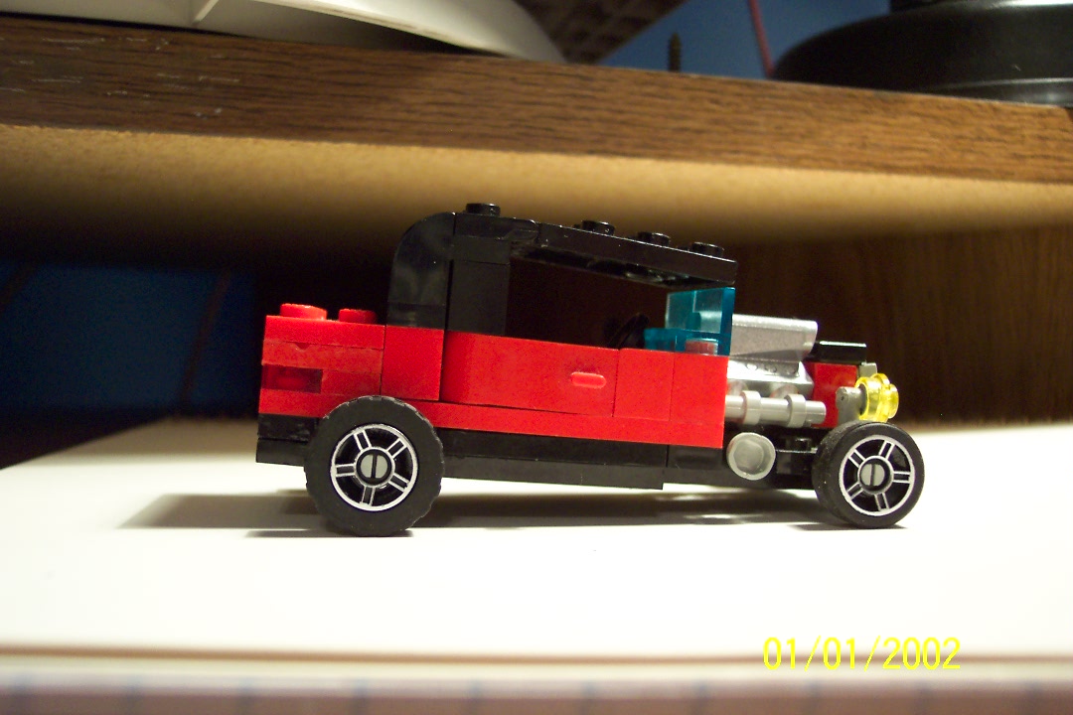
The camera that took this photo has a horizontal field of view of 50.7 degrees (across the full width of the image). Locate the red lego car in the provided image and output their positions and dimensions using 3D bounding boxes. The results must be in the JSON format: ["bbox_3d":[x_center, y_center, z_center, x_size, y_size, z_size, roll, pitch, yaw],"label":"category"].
[{"bbox_3d":[0.006,0.000,0.172,0.092,0.044,0.048,0,2,-7],"label":"red lego car"}]

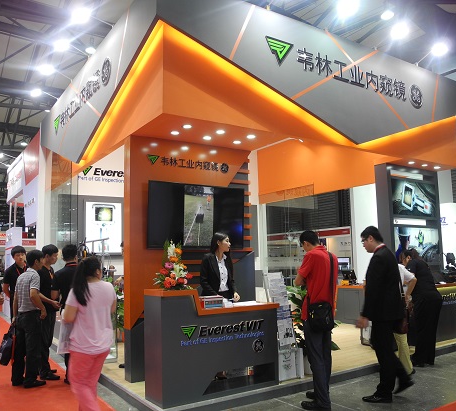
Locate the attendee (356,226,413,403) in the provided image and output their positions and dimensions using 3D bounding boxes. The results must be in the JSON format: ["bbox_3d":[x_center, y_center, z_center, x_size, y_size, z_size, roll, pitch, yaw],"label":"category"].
[{"bbox_3d":[1.630,1.121,4.738,0.550,1.768,0.500,-2,-7,4],"label":"attendee"}]

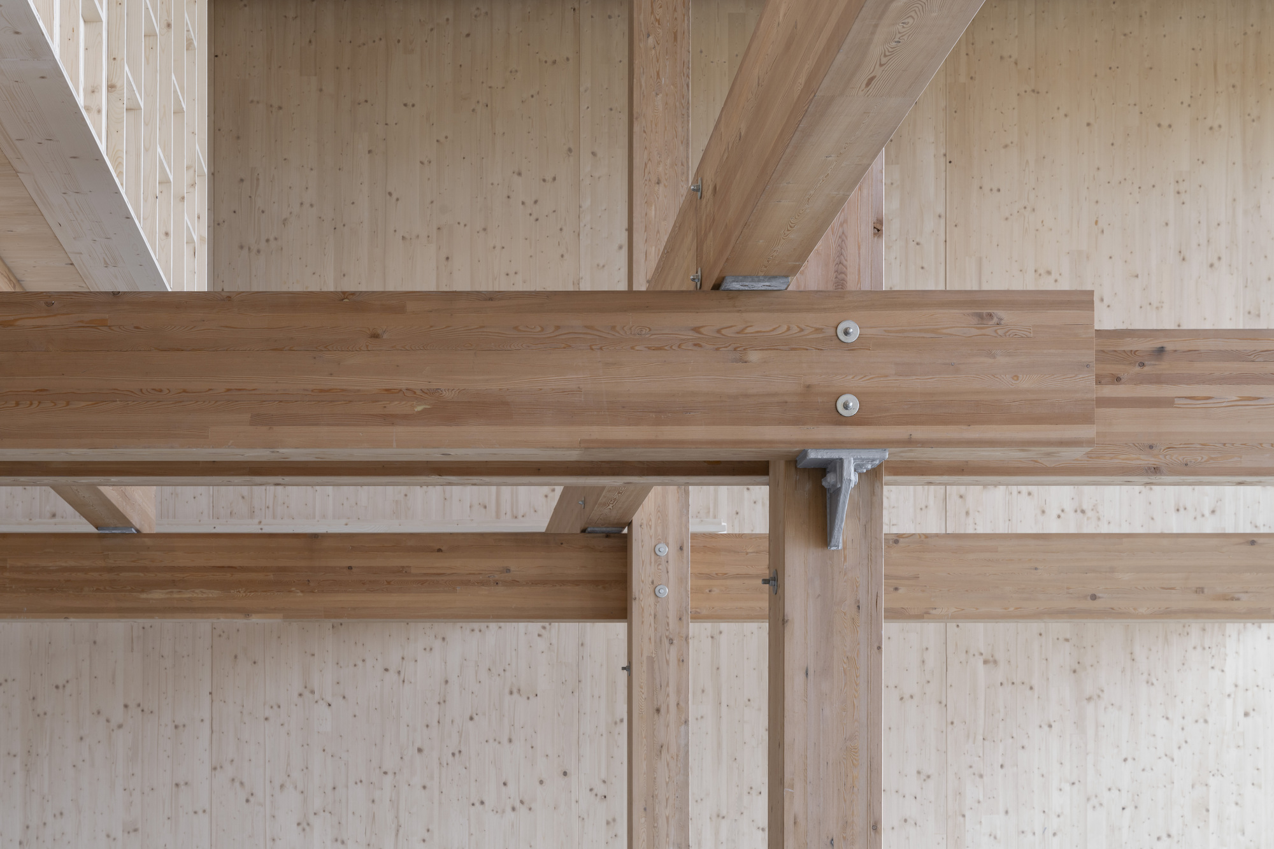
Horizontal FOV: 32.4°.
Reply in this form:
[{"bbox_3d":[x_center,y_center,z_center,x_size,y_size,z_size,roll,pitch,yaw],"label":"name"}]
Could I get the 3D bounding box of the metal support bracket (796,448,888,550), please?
[{"bbox_3d":[0.638,0.234,6.800,0.246,0.283,0.191,1,-9,-5],"label":"metal support bracket"}]

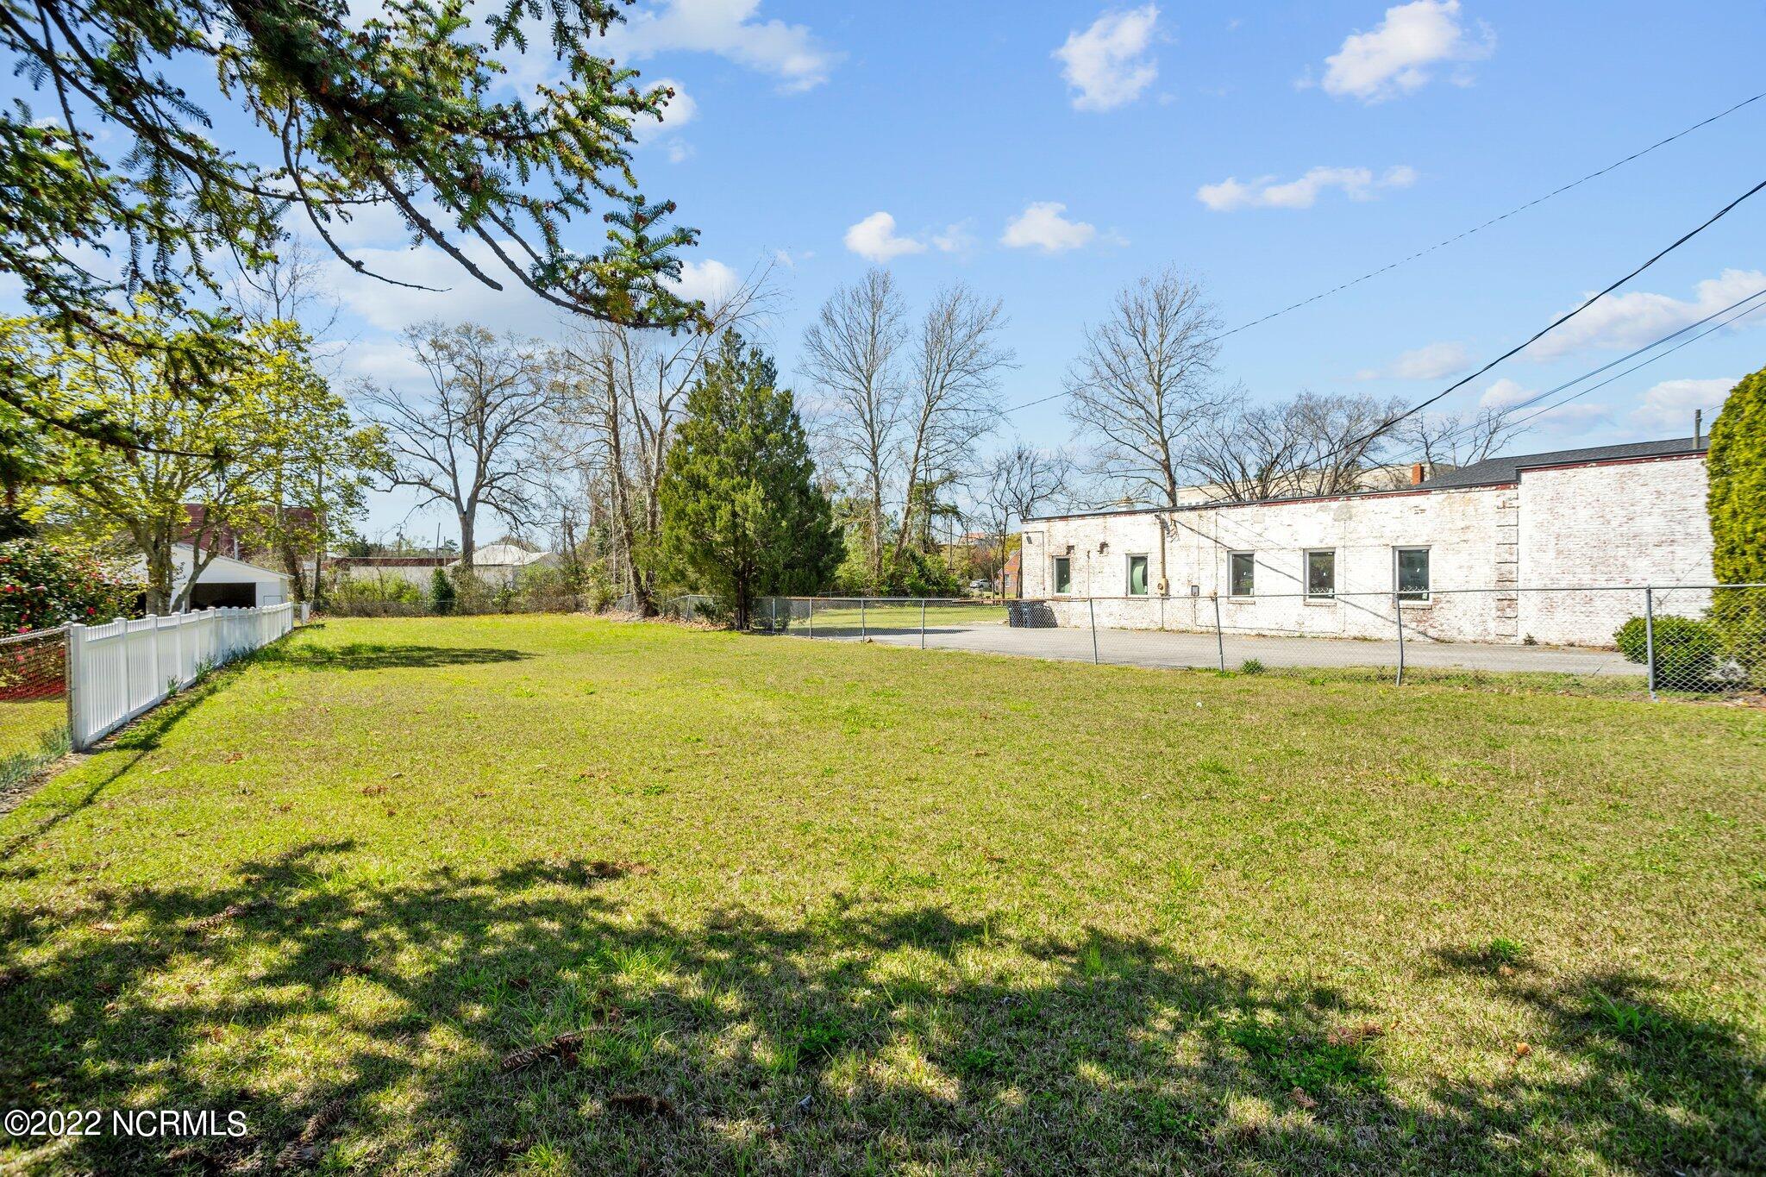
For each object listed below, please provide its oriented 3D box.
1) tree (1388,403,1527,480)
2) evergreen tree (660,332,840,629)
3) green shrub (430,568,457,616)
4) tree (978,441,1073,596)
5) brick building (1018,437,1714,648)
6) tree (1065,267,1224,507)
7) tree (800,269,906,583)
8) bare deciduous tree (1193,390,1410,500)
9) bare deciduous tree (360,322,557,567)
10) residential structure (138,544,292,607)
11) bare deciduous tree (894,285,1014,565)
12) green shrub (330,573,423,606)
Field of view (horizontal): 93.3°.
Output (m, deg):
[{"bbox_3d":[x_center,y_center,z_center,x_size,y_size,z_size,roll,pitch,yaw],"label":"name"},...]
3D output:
[{"bbox_3d":[31.100,-4.300,45.000,7.000,11.200,6.700,0,1,0],"label":"tree"},{"bbox_3d":[-4.900,-4.000,30.700,6.600,10.950,6.400,0,1,0],"label":"evergreen tree"},{"bbox_3d":[-29.800,0.190,56.500,1.800,3.350,1.750,0,1,0],"label":"green shrub"},{"bbox_3d":[10.200,-4.700,60.000,7.000,12.000,6.600,0,1,0],"label":"tree"},{"bbox_3d":[15.200,-0.870,25.300,10.000,4.600,21.000,-1,1,-34],"label":"brick building"},{"bbox_3d":[18.812,-11.122,60.000,10.990,24.030,10.440,0,0,17],"label":"tree"},{"bbox_3d":[-2.419,-12.549,68.000,8.550,27.120,8.120,0,0,-2],"label":"tree"},{"bbox_3d":[26.482,-5.921,53.000,12.790,13.600,10.230,0,0,27],"label":"bare deciduous tree"},{"bbox_3d":[-31.400,-8.800,61.500,13.600,21.700,13.200,0,1,0],"label":"bare deciduous tree"},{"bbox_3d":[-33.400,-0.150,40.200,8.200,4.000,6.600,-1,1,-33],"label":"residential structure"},{"bbox_3d":[5.794,-11.874,68.000,9.640,25.770,9.160,0,0,5],"label":"bare deciduous tree"},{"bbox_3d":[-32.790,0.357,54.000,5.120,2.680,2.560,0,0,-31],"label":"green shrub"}]

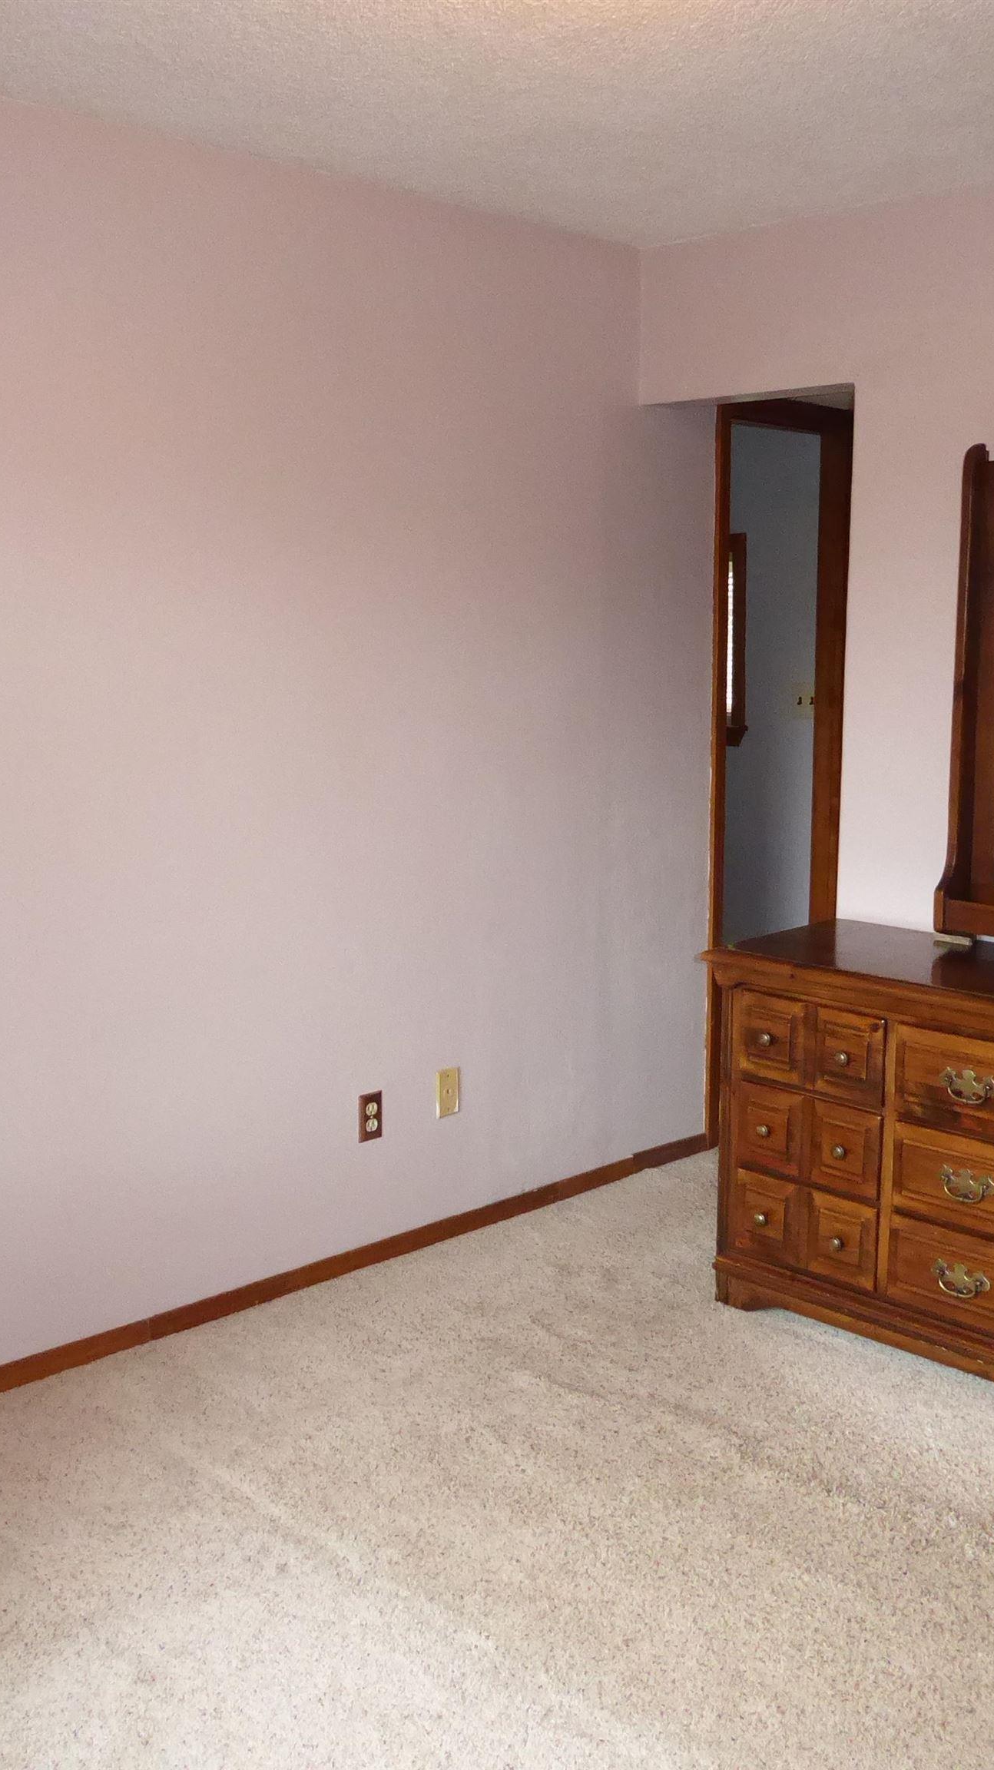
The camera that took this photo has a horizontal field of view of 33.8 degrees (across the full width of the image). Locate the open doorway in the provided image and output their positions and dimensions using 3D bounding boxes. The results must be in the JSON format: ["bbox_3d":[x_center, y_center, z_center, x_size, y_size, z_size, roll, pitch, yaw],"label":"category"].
[{"bbox_3d":[0.812,-0.304,4.778,0.702,2.100,0.130,-8,13,-42],"label":"open doorway"}]

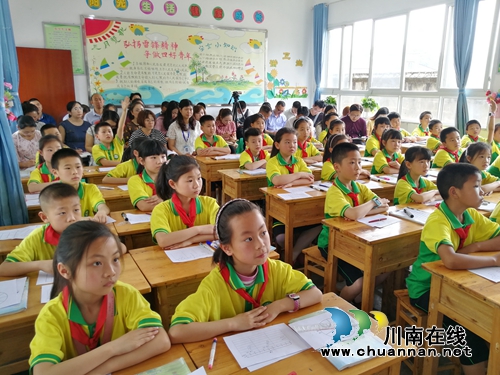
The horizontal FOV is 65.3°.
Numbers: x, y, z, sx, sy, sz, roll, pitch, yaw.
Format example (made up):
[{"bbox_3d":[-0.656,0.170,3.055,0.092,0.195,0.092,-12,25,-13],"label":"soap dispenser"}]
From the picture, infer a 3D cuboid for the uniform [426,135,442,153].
[{"bbox_3d":[2.363,-0.434,4.976,0.380,0.480,0.280,-8,16,-28],"label":"uniform"}]

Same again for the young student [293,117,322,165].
[{"bbox_3d":[0.560,-0.158,4.235,0.420,1.206,0.550,-8,16,-27],"label":"young student"}]

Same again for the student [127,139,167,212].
[{"bbox_3d":[-0.612,0.282,2.629,0.420,1.190,0.620,-8,16,-28],"label":"student"}]

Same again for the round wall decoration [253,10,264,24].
[{"bbox_3d":[0.189,-3.414,7.822,0.250,0.250,0.020,-8,16,-26],"label":"round wall decoration"}]

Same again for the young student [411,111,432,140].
[{"bbox_3d":[2.582,-0.567,5.858,0.410,1.120,0.550,-8,16,-26],"label":"young student"}]

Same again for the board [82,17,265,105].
[{"bbox_3d":[-1.039,-1.985,6.364,3.034,1.270,0.050,-8,16,-27],"label":"board"}]

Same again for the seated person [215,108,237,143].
[{"bbox_3d":[-0.326,-0.536,5.621,0.460,1.190,0.620,-8,16,-26],"label":"seated person"}]

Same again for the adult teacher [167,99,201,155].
[{"bbox_3d":[-0.740,-0.362,4.652,0.460,1.340,0.620,-8,16,-26],"label":"adult teacher"}]

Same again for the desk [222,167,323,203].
[{"bbox_3d":[0.302,0.178,3.864,1.140,0.740,0.422,-8,16,-27],"label":"desk"}]

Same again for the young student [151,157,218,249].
[{"bbox_3d":[-0.290,0.410,2.058,0.430,1.176,0.570,-8,16,-27],"label":"young student"}]

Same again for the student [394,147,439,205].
[{"bbox_3d":[1.204,0.245,2.803,0.420,1.080,0.560,-8,16,-26],"label":"student"}]

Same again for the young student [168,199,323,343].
[{"bbox_3d":[-0.002,0.594,1.364,0.480,1.148,0.580,-6,15,-22],"label":"young student"}]

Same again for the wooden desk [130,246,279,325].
[{"bbox_3d":[-0.220,0.679,1.956,0.600,0.750,0.410,-8,16,-28],"label":"wooden desk"}]

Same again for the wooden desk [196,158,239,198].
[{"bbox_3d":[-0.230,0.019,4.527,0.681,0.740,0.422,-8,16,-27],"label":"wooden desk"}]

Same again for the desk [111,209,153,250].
[{"bbox_3d":[-0.515,0.518,2.499,0.610,0.710,0.410,-8,16,-26],"label":"desk"}]

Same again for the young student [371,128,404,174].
[{"bbox_3d":[1.452,-0.004,3.856,0.420,1.120,0.620,-8,16,-28],"label":"young student"}]

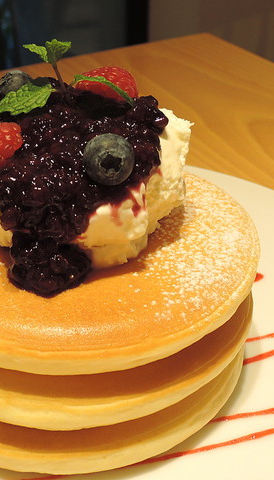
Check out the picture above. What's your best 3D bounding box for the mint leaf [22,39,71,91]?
[{"bbox_3d":[-0.030,-0.059,0.278,0.017,0.015,0.011,0,29,0],"label":"mint leaf"}]

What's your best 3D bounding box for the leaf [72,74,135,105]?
[{"bbox_3d":[-0.011,-0.051,0.281,0.021,0.006,0.012,20,15,5],"label":"leaf"}]

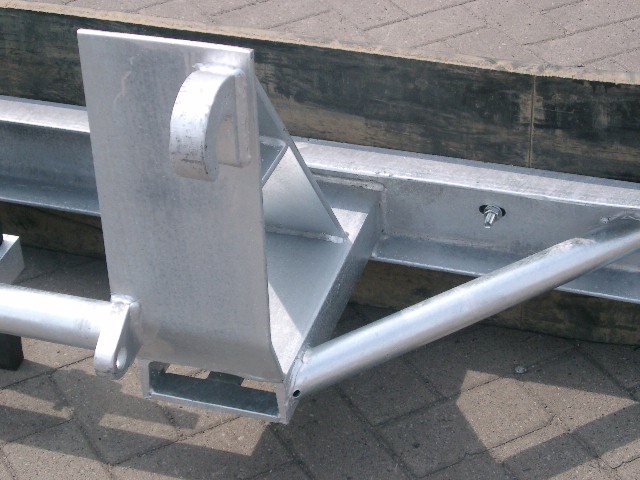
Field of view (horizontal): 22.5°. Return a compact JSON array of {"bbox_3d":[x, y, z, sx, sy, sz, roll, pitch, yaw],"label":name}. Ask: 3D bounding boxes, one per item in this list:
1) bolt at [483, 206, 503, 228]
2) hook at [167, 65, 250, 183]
[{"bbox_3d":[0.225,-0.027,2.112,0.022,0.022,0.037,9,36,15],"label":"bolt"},{"bbox_3d":[-0.111,-0.100,1.577,0.052,0.115,0.089,9,36,15],"label":"hook"}]

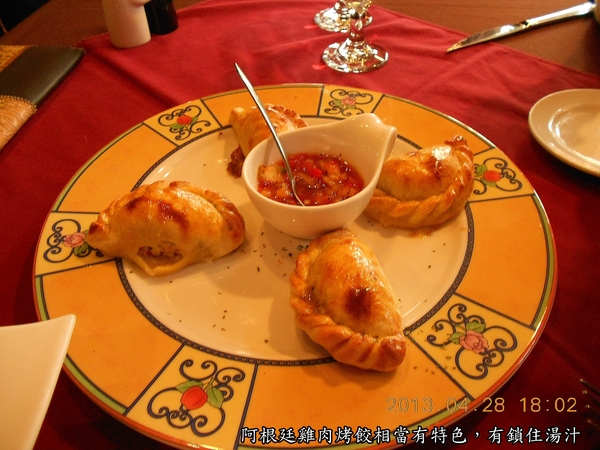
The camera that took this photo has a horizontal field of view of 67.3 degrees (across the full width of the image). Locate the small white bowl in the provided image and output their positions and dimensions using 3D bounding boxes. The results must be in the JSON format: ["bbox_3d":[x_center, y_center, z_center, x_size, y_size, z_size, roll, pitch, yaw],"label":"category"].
[{"bbox_3d":[0.011,-0.028,0.270,0.089,0.052,0.079,-22,48,-20],"label":"small white bowl"}]

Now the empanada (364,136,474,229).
[{"bbox_3d":[0.078,-0.035,0.286,0.084,0.036,0.053,-32,52,-27],"label":"empanada"}]

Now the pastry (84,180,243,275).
[{"bbox_3d":[-0.079,-0.003,0.256,0.091,0.039,0.051,-3,45,-1],"label":"pastry"}]

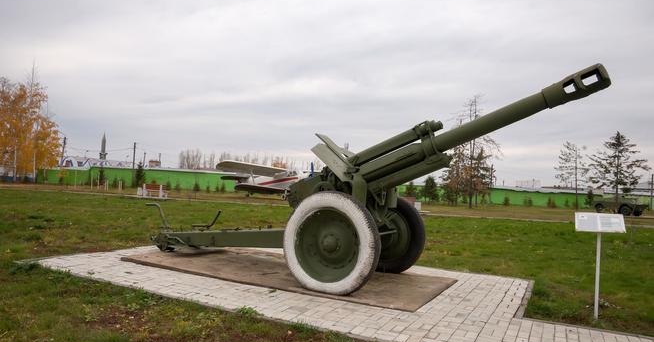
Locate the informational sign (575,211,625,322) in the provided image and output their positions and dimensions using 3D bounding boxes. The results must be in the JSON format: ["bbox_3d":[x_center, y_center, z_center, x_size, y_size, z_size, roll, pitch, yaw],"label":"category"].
[{"bbox_3d":[2.880,1.012,4.634,0.460,1.150,0.220,1,-3,23],"label":"informational sign"}]

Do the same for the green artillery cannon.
[{"bbox_3d":[-0.103,0.129,6.388,7.100,2.730,2.000,1,-3,28],"label":"green artillery cannon"}]

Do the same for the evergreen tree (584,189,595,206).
[{"bbox_3d":[45.757,4.750,76.000,1.569,3.050,1.569,3,-2,0],"label":"evergreen tree"}]

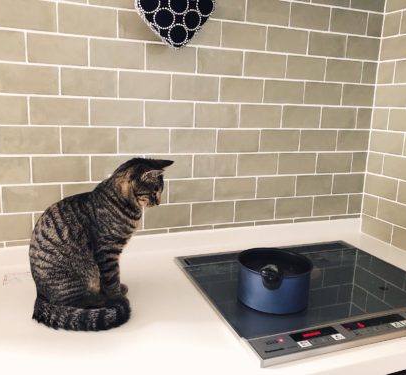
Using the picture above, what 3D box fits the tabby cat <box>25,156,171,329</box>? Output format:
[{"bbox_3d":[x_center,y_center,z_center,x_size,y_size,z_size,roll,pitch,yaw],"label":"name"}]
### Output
[{"bbox_3d":[-0.208,0.105,0.865,0.300,0.337,0.165,-1,12,-14],"label":"tabby cat"}]

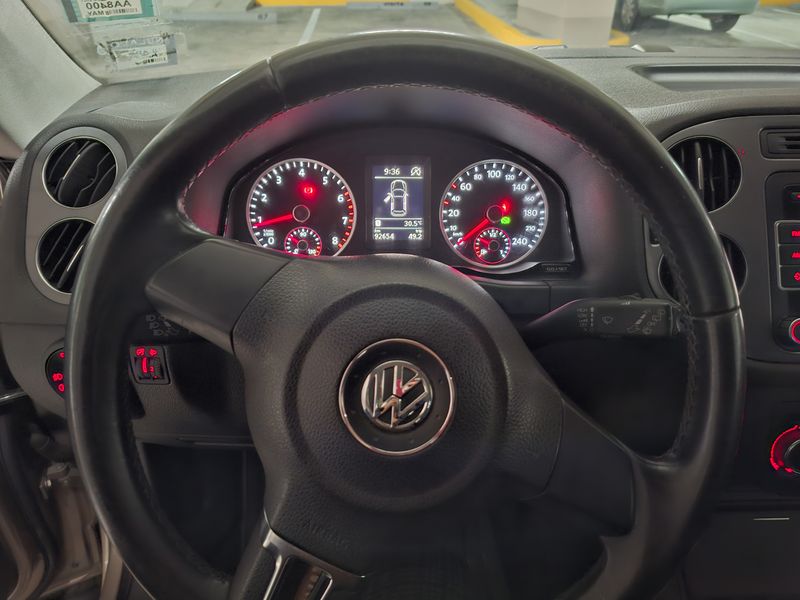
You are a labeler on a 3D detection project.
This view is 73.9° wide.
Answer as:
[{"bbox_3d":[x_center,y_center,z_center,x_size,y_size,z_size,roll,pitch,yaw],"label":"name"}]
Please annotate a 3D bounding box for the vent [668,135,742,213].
[{"bbox_3d":[0.231,-0.095,0.416,0.061,0.061,0.022,0,-2,13],"label":"vent"}]

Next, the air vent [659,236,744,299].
[{"bbox_3d":[0.229,-0.021,0.406,0.061,0.061,0.022,0,-2,13],"label":"air vent"}]

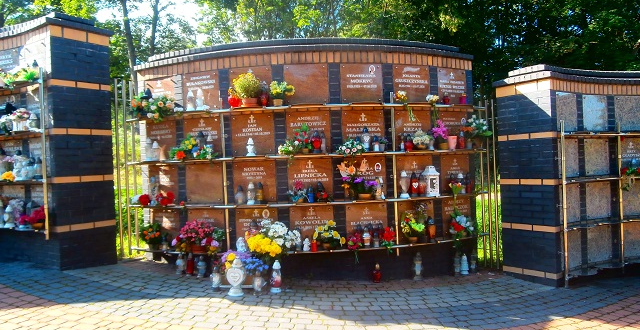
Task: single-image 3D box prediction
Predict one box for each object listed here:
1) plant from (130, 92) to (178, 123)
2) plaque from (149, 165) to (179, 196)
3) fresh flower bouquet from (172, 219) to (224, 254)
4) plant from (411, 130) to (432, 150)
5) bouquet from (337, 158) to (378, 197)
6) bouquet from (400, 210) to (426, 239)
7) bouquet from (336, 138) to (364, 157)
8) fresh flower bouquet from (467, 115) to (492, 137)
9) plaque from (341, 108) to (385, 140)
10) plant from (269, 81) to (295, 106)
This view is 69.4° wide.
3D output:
[{"bbox_3d":[-1.936,-0.669,5.375,0.480,0.370,0.300,-2,0,29],"label":"plant"},{"bbox_3d":[-1.942,0.237,5.752,0.500,0.471,0.030,-2,0,30],"label":"plaque"},{"bbox_3d":[-1.402,0.825,5.332,0.490,0.370,0.300,-2,0,20],"label":"fresh flower bouquet"},{"bbox_3d":[1.188,-0.291,5.330,0.230,0.232,0.213,-2,0,-23],"label":"plant"},{"bbox_3d":[0.418,0.159,5.081,0.422,0.409,0.240,-2,0,-10],"label":"bouquet"},{"bbox_3d":[1.038,0.674,5.189,0.225,0.338,0.190,-2,0,-20],"label":"bouquet"},{"bbox_3d":[0.328,-0.188,4.975,0.280,0.209,0.200,-2,0,-8],"label":"bouquet"},{"bbox_3d":[1.965,-0.474,5.693,0.280,0.260,0.240,-2,0,-38],"label":"fresh flower bouquet"},{"bbox_3d":[0.490,-0.380,5.176,0.482,0.455,0.030,-2,0,-11],"label":"plaque"},{"bbox_3d":[-0.415,-0.771,4.984,0.260,0.250,0.190,-2,0,3],"label":"plant"}]

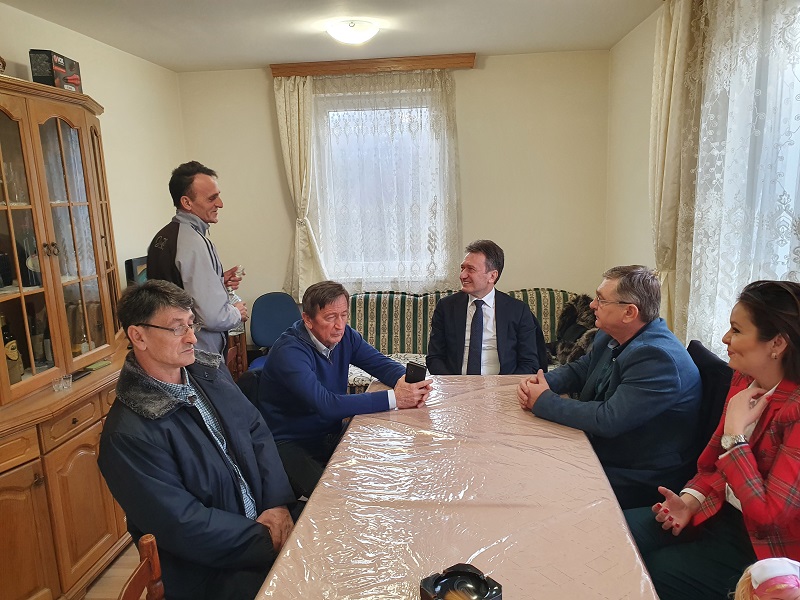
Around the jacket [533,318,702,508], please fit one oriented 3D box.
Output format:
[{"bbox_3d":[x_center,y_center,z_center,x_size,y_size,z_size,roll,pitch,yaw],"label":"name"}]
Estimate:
[{"bbox_3d":[0.741,0.356,2.065,0.520,0.650,0.520,-3,11,-1],"label":"jacket"}]

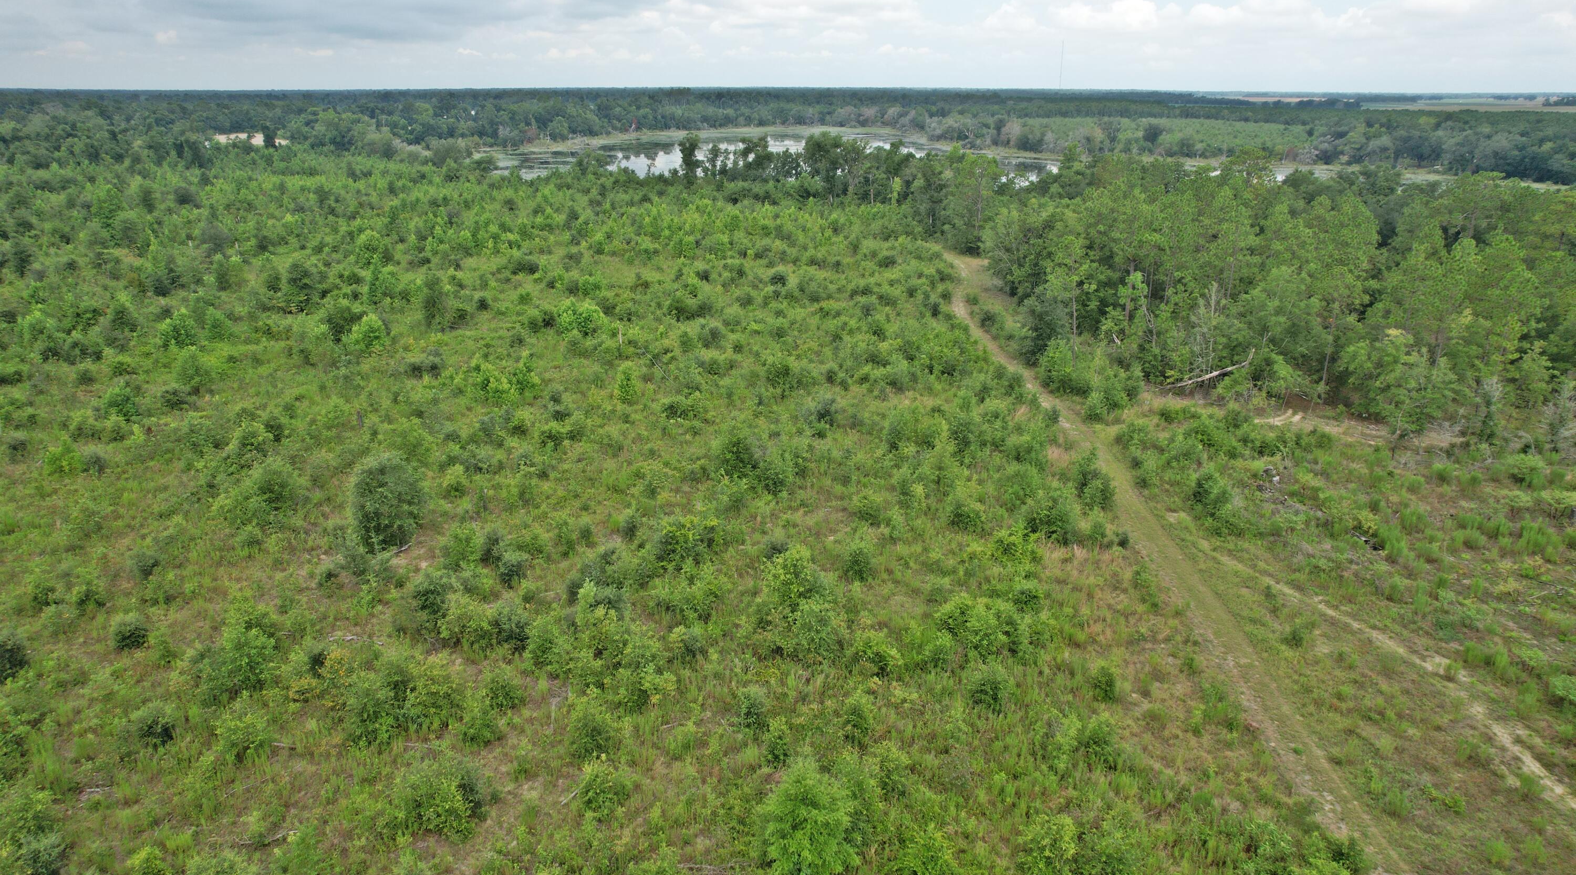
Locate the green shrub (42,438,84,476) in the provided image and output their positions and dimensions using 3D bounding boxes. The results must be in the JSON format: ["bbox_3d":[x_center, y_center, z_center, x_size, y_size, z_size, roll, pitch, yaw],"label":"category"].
[{"bbox_3d":[-50.432,1.374,66.995,2.231,2.808,2.164,-15,25,-36],"label":"green shrub"}]

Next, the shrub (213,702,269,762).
[{"bbox_3d":[-21.894,11.820,38.596,1.912,2.509,1.854,-13,24,-32],"label":"shrub"}]

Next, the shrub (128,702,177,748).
[{"bbox_3d":[-26.115,11.812,39.568,1.682,1.852,1.632,-15,25,-36],"label":"shrub"}]

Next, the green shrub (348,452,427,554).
[{"bbox_3d":[-18.266,2.981,43.960,3.220,4.600,3.120,0,20,0],"label":"green shrub"}]

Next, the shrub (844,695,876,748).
[{"bbox_3d":[2.515,10.071,34.240,1.130,1.940,1.090,0,20,0],"label":"shrub"}]

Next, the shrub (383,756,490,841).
[{"bbox_3d":[-13.024,13.389,35.770,3.681,2.454,2.900,-9,22,-23],"label":"shrub"}]

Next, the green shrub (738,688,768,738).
[{"bbox_3d":[-1.149,9.017,31.546,0.970,1.720,0.940,0,20,0],"label":"green shrub"}]

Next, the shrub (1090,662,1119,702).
[{"bbox_3d":[13.926,10.785,42.478,1.228,1.926,1.191,8,21,20],"label":"shrub"}]

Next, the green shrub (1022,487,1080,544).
[{"bbox_3d":[12.403,3.702,45.366,2.610,2.470,2.530,0,20,0],"label":"green shrub"}]

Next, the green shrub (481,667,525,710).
[{"bbox_3d":[-9.818,8.631,33.109,1.410,1.340,1.370,0,20,0],"label":"green shrub"}]

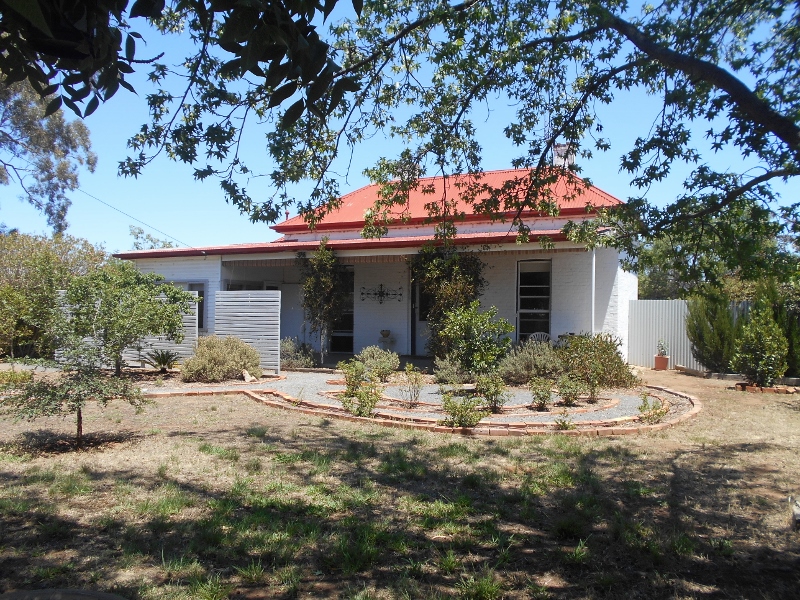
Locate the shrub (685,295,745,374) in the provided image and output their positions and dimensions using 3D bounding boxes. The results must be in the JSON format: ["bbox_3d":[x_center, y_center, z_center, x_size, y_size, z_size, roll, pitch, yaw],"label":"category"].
[{"bbox_3d":[7.797,0.797,14.898,1.350,1.980,1.300,0,0,0],"label":"shrub"}]

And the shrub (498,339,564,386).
[{"bbox_3d":[2.822,1.280,12.796,1.400,0.930,1.250,0,0,0],"label":"shrub"}]

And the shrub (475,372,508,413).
[{"bbox_3d":[1.401,1.409,9.150,0.530,0.600,0.500,0,0,9],"label":"shrub"}]

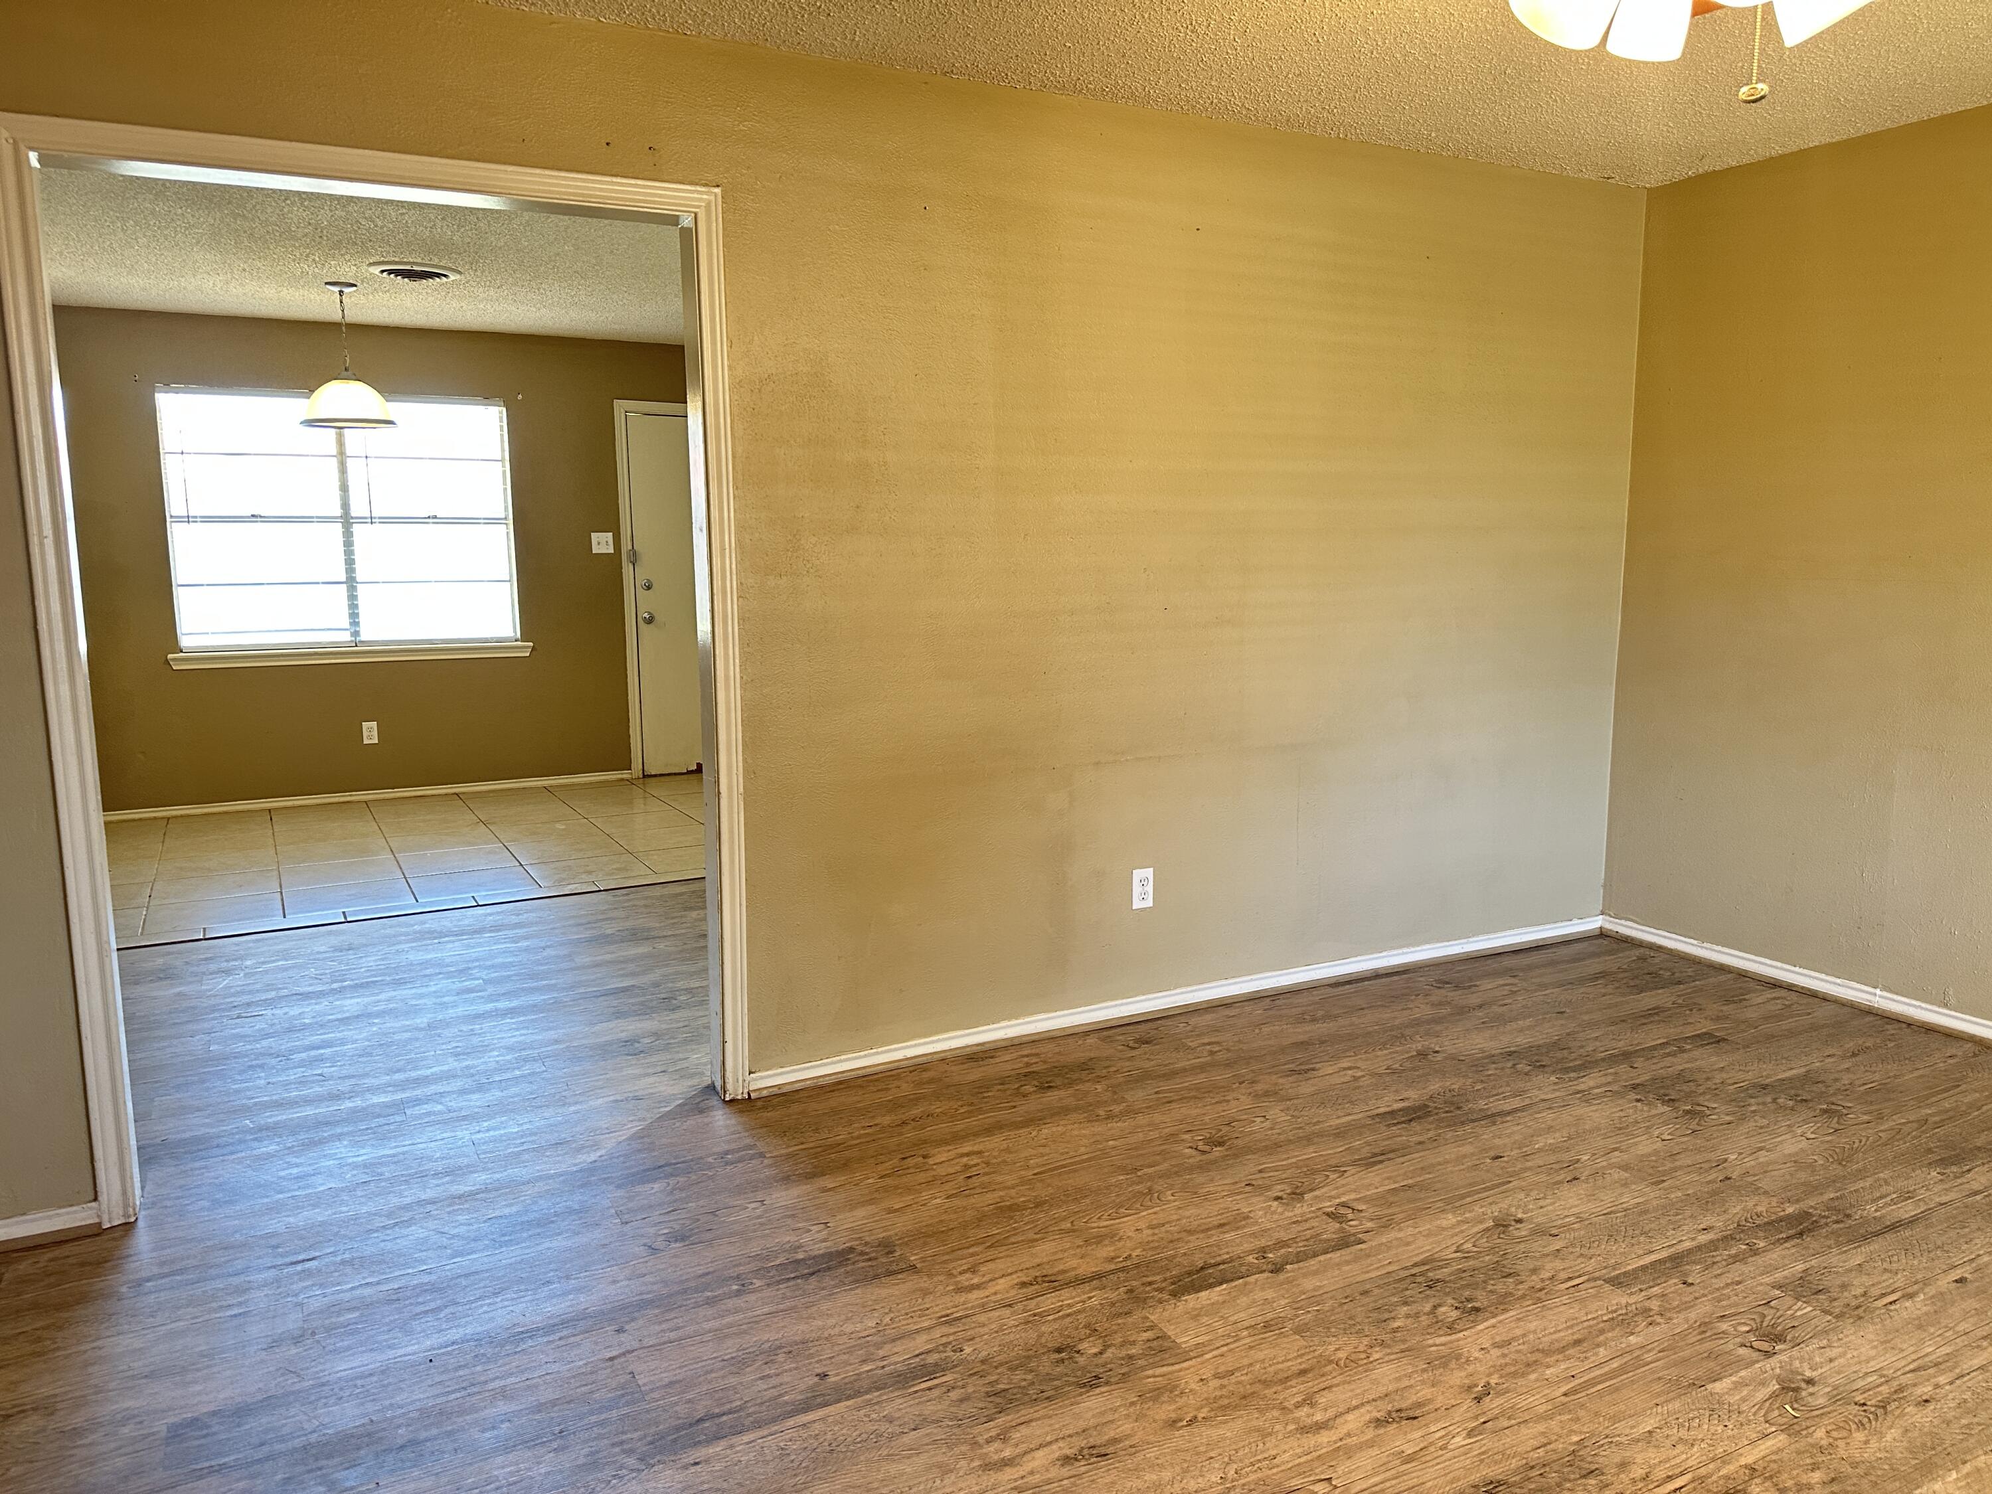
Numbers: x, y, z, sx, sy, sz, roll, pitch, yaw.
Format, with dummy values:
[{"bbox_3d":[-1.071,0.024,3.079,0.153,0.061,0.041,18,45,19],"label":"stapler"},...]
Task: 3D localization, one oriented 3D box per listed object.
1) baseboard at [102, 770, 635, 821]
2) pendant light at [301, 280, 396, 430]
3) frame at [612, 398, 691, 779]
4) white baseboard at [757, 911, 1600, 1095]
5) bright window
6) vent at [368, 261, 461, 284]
[{"bbox_3d":[-3.238,0.252,7.370,2.589,0.050,0.018,-5,9,-28],"label":"baseboard"},{"bbox_3d":[-2.830,-1.699,6.016,0.390,0.605,0.390,-5,9,-28],"label":"pendant light"},{"bbox_3d":[-1.661,-0.916,8.104,1.050,2.130,0.100,-5,9,-28],"label":"frame"},{"bbox_3d":[0.732,0.710,4.019,2.993,0.068,0.018,-5,9,-27],"label":"white baseboard"},{"bbox_3d":[-3.348,-1.165,7.151,1.610,1.285,0.090,-5,9,-28],"label":"bright window"},{"bbox_3d":[-2.376,-1.936,5.664,0.360,0.040,0.360,-5,9,-28],"label":"vent"}]

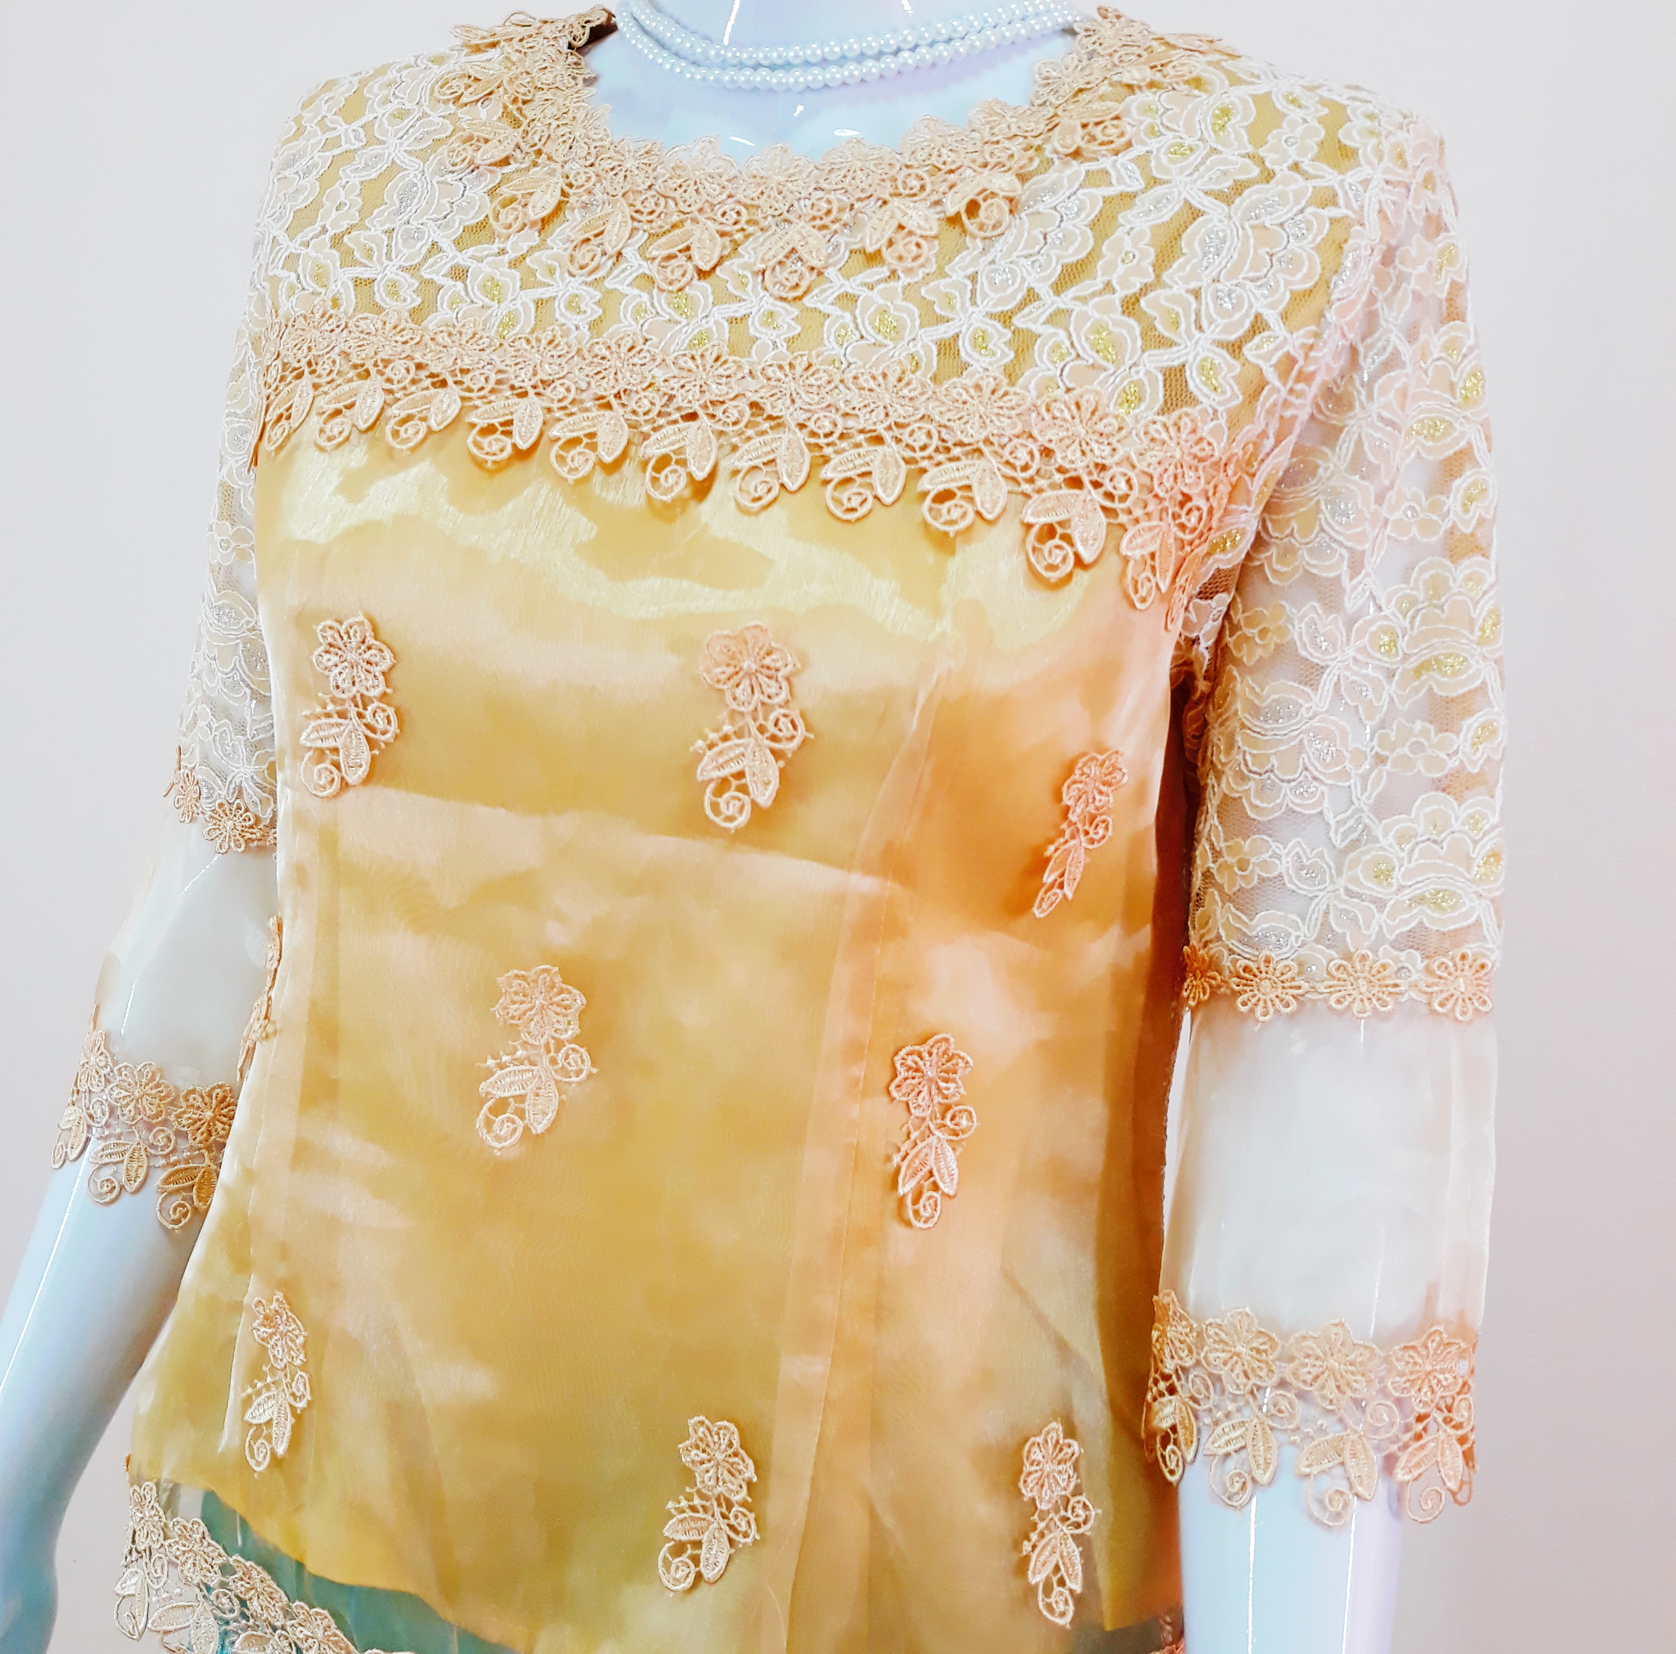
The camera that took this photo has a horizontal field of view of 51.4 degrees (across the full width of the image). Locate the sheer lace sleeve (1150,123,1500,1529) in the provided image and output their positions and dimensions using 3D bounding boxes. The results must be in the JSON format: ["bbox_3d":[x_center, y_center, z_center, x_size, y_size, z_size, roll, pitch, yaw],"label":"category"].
[{"bbox_3d":[0.161,-0.002,0.566,0.102,0.420,0.115,2,6,15],"label":"sheer lace sleeve"}]

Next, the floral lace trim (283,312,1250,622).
[{"bbox_3d":[-0.034,-0.127,0.577,0.324,0.086,0.108,7,13,17],"label":"floral lace trim"}]

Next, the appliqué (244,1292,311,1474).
[{"bbox_3d":[-0.203,0.201,0.630,0.031,0.065,0.008,9,5,37],"label":"appliqué"}]

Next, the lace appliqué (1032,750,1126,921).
[{"bbox_3d":[0.078,0.002,0.561,0.033,0.058,0.013,6,14,-33],"label":"lace appliqué"}]

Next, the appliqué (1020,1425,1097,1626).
[{"bbox_3d":[0.072,0.228,0.569,0.031,0.065,0.008,-6,7,-34],"label":"appliqué"}]

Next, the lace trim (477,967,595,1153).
[{"bbox_3d":[-0.102,0.078,0.587,0.038,0.064,0.008,10,13,11],"label":"lace trim"}]

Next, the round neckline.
[{"bbox_3d":[-0.003,-0.243,0.623,0.268,0.091,0.144,6,13,14],"label":"round neckline"}]

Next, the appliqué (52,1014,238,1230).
[{"bbox_3d":[-0.276,0.120,0.711,0.093,0.075,0.082,12,12,14],"label":"appliqué"}]

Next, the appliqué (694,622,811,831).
[{"bbox_3d":[-0.027,-0.031,0.546,0.035,0.065,0.008,11,18,3],"label":"appliqué"}]

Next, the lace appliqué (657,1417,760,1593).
[{"bbox_3d":[-0.042,0.220,0.567,0.034,0.060,0.012,6,12,13],"label":"lace appliqué"}]

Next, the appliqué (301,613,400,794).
[{"bbox_3d":[-0.174,-0.043,0.619,0.035,0.064,0.008,17,21,19],"label":"appliqué"}]

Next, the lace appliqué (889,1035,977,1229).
[{"bbox_3d":[0.031,0.100,0.568,0.032,0.064,0.008,-1,13,-19],"label":"lace appliqué"}]

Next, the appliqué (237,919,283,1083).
[{"bbox_3d":[-0.210,0.063,0.633,0.014,0.060,0.035,7,13,-22],"label":"appliqué"}]

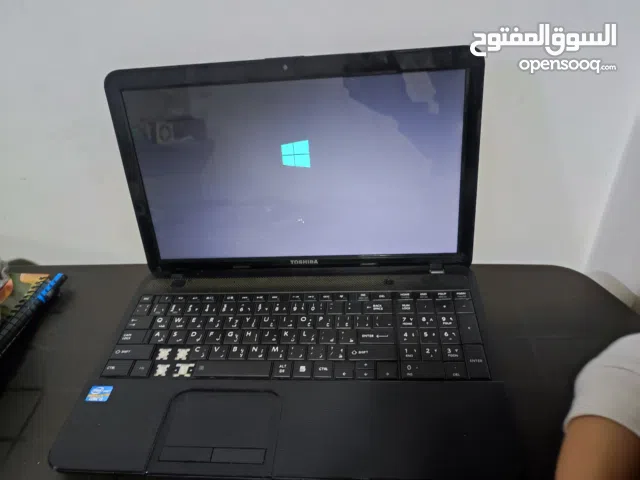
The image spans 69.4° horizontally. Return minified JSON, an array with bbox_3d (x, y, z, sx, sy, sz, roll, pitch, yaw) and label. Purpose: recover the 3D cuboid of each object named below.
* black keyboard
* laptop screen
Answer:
[{"bbox_3d":[-0.026,0.094,0.459,0.353,0.012,0.107,-1,38,6],"label":"black keyboard"},{"bbox_3d":[-0.025,-0.069,0.496,0.346,0.196,0.010,-1,24,6],"label":"laptop screen"}]

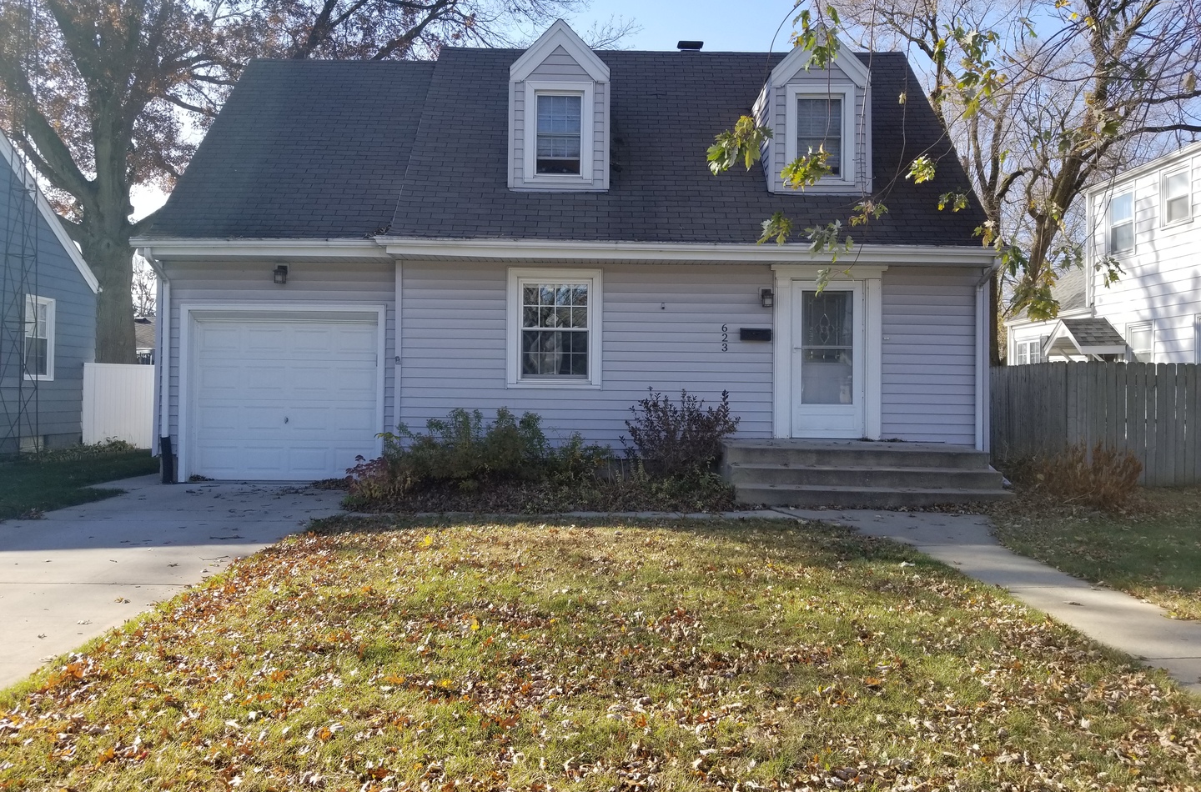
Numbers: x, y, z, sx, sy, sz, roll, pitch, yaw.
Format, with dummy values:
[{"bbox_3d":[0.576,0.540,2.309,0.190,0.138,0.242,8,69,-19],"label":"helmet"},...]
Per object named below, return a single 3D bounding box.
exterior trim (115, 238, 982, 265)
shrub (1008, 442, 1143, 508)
[{"bbox_3d":[-0.421,-1.759,11.214,10.582,0.231,0.240,1,0,0],"label":"exterior trim"},{"bbox_3d":[5.400,0.882,10.280,1.548,0.727,1.100,1,0,0],"label":"shrub"}]

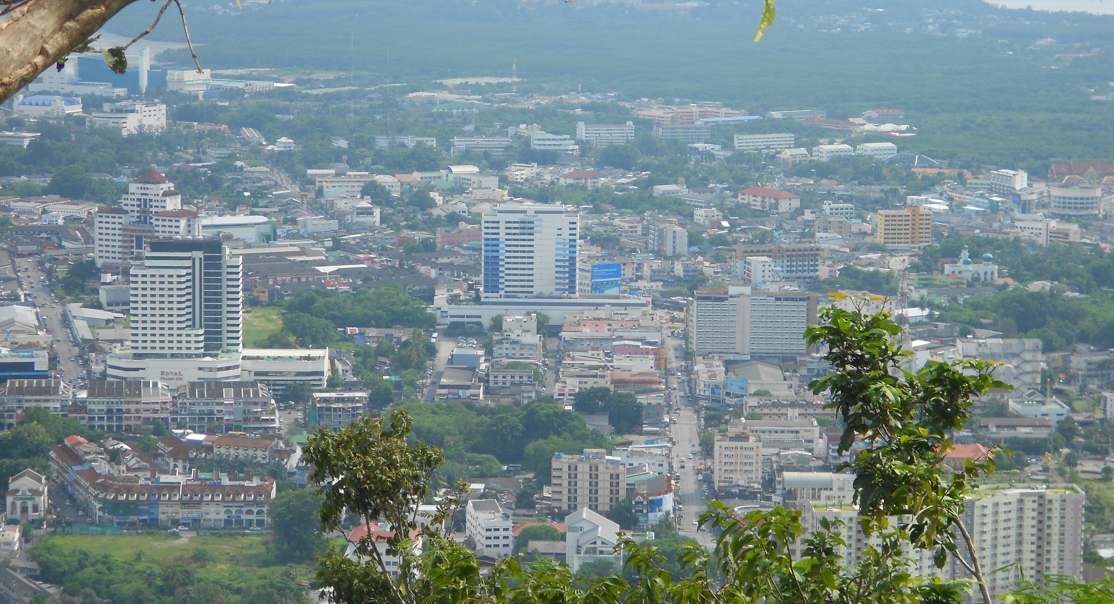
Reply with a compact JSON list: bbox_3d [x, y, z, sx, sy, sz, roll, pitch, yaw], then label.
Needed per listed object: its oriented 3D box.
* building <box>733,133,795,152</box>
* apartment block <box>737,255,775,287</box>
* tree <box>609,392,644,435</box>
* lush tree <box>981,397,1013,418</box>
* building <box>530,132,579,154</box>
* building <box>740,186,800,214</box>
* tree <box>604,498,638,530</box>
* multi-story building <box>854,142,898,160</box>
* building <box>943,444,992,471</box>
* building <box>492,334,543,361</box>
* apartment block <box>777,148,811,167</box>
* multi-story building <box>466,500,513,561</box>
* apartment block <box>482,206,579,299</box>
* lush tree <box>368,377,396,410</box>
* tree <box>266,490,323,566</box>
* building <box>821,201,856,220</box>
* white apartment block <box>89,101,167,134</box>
[{"bbox_3d":[199.220,-153.980,3059.730,64.000,14.500,9.000,-4,8,-31],"label":"building"},{"bbox_3d":[124.330,-17.650,1945.840,13.500,17.000,15.000,-1,7,-10],"label":"apartment block"},{"bbox_3d":[30.740,49.700,1426.380,16.000,17.000,16.000,1,7,0],"label":"tree"},{"bbox_3d":[201.730,50.090,1456.740,13.500,11.800,13.000,1,7,0],"label":"lush tree"},{"bbox_3d":[-3.040,-148.080,2990.240,45.000,19.500,18.000,0,7,-7],"label":"building"},{"bbox_3d":[161.930,-77.360,2433.460,19.500,16.000,55.000,-4,8,-31],"label":"building"},{"bbox_3d":[24.290,80.160,1206.800,12.000,11.300,11.500,1,7,0],"label":"tree"},{"bbox_3d":[296.050,-138.240,2951.330,35.000,15.000,18.000,-5,9,-37],"label":"multi-story building"},{"bbox_3d":[172.530,65.180,1344.540,21.000,10.000,15.000,1,7,4],"label":"building"},{"bbox_3d":[-20.170,24.100,1616.820,23.000,13.300,22.000,1,7,4],"label":"building"},{"bbox_3d":[212.460,-128.170,2835.490,21.000,16.000,13.500,-4,9,-33],"label":"apartment block"},{"bbox_3d":[-24.590,83.380,1163.380,10.200,15.000,34.000,-1,7,-12],"label":"multi-story building"},{"bbox_3d":[-14.980,-27.040,1768.300,52.500,52.000,20.000,1,7,1],"label":"apartment block"},{"bbox_3d":[-81.740,42.830,1484.590,12.500,13.500,12.500,1,7,0],"label":"lush tree"},{"bbox_3d":[-94.030,80.680,1147.170,19.500,23.000,18.500,1,7,0],"label":"tree"},{"bbox_3d":[206.400,-64.850,2337.710,20.000,16.500,9.500,-2,8,-23],"label":"building"},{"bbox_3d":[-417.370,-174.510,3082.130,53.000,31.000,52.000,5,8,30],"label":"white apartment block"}]

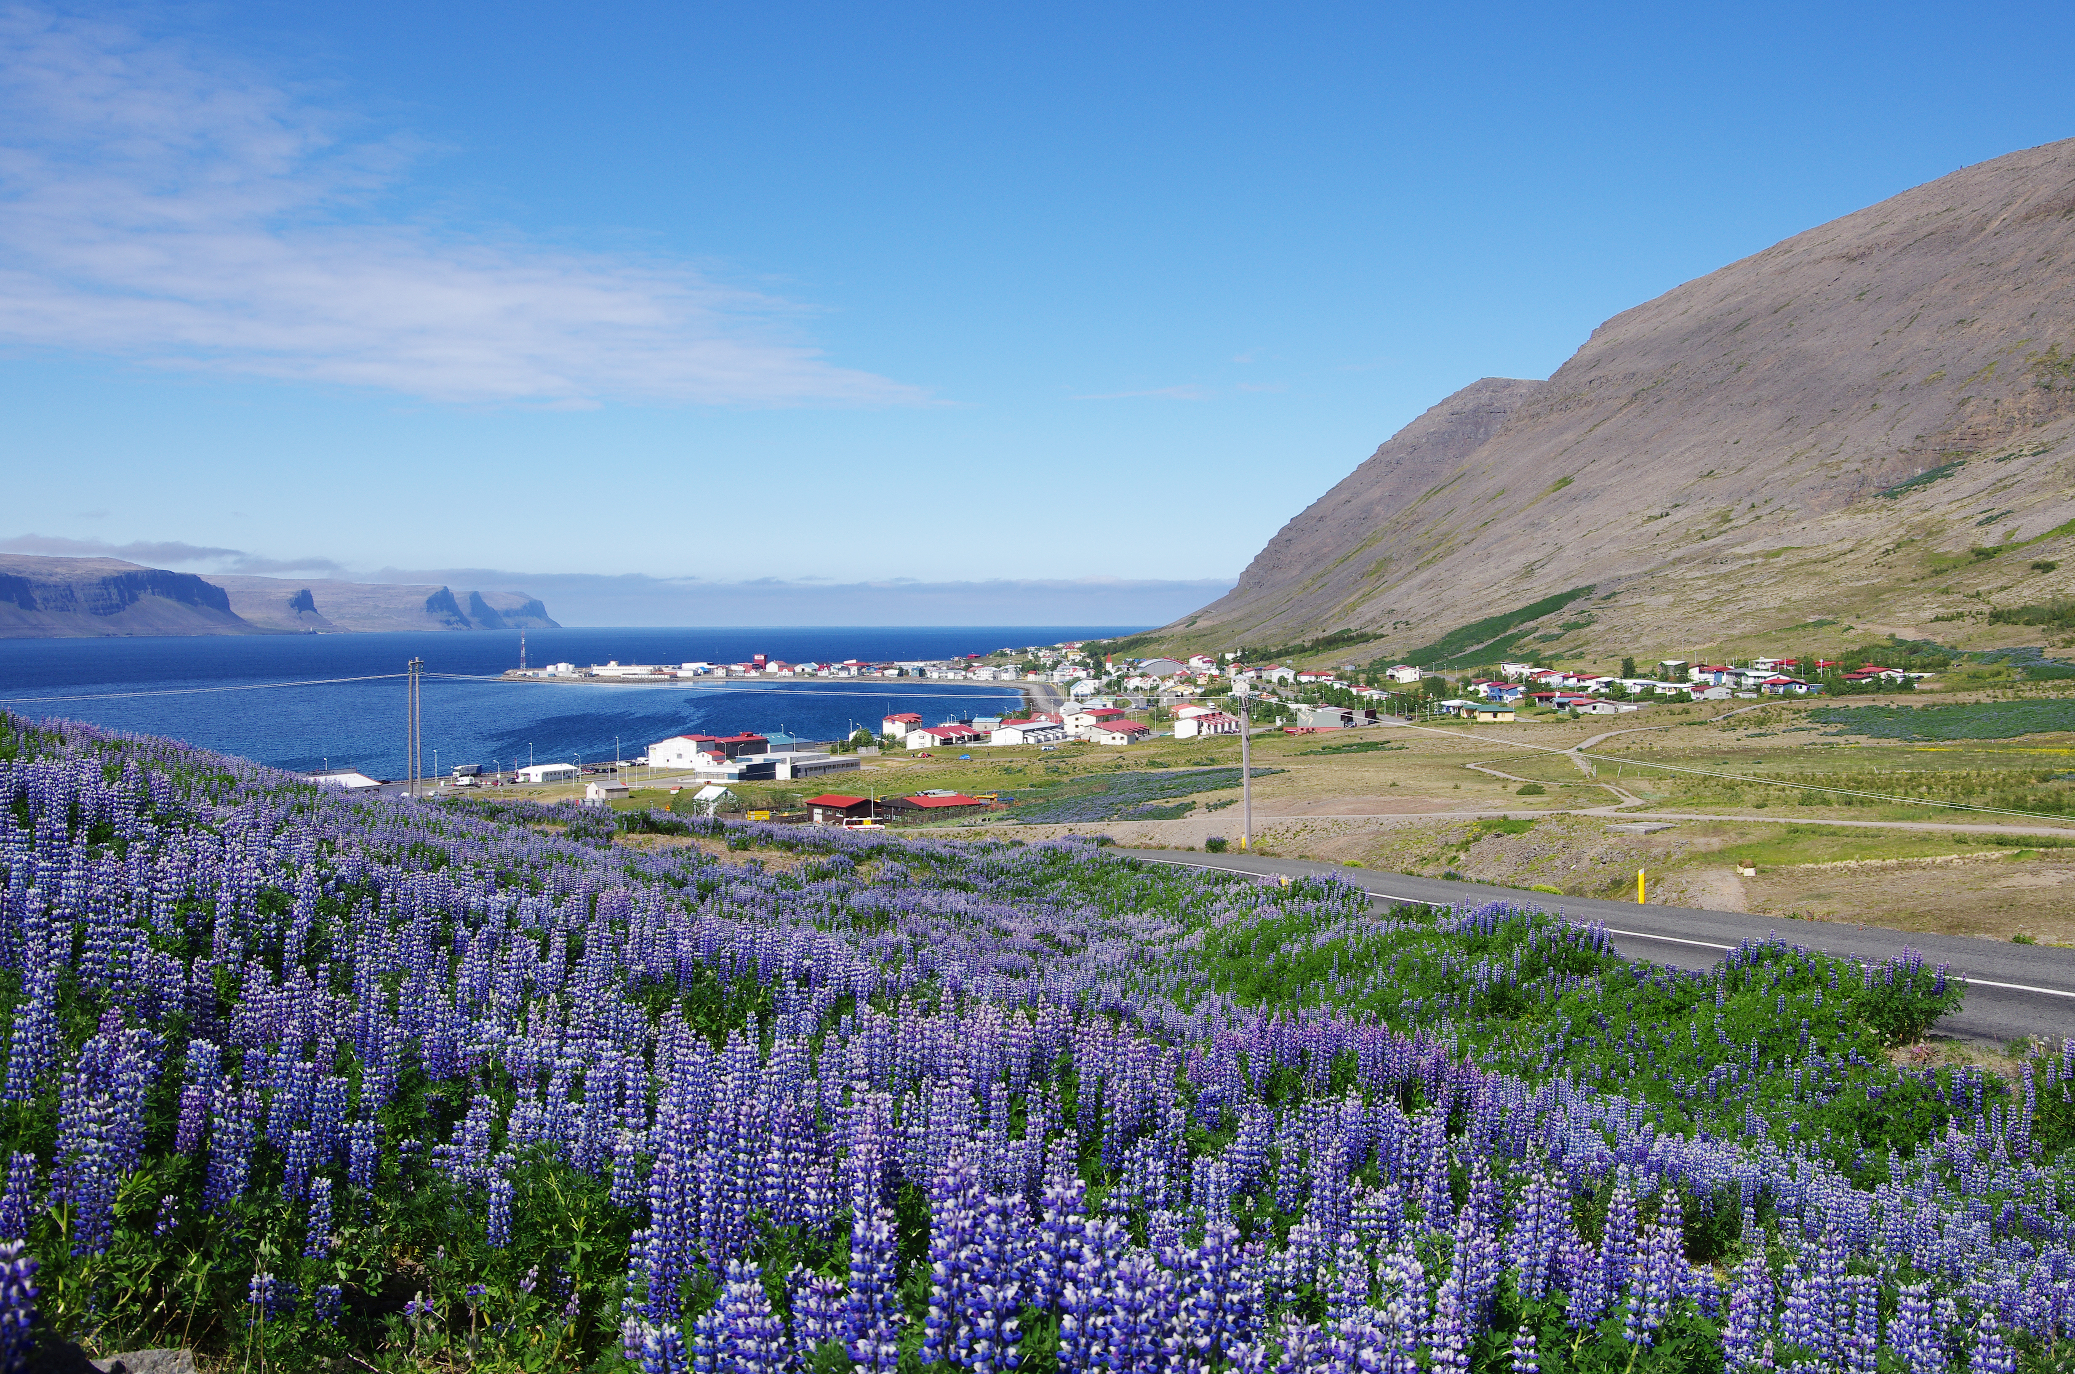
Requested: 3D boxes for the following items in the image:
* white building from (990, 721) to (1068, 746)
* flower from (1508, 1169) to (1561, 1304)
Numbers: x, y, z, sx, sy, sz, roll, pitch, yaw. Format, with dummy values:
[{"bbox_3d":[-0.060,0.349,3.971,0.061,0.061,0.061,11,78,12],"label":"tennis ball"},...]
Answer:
[{"bbox_3d":[-2.242,13.849,624.842,10.885,5.604,29.930,1,2,26],"label":"white building"},{"bbox_3d":[0.816,0.900,3.400,0.065,0.215,0.065,3,2,0],"label":"flower"}]

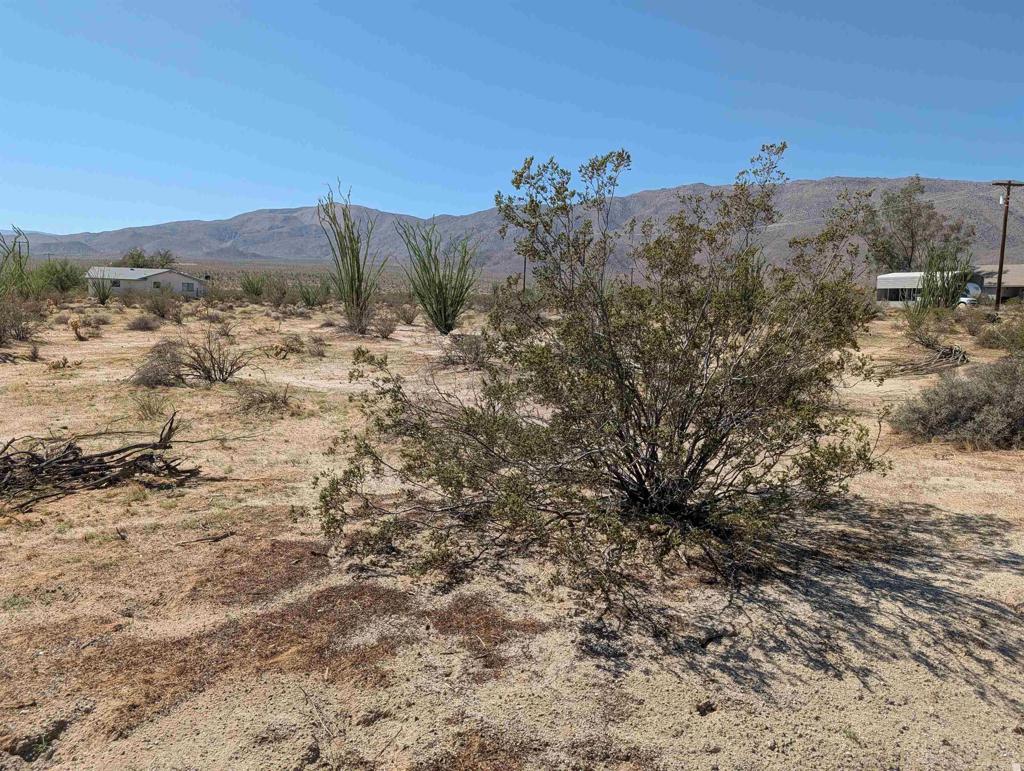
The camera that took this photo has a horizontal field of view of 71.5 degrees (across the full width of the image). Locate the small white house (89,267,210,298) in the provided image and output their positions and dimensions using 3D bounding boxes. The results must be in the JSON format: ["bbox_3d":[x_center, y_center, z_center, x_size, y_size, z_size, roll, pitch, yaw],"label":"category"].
[{"bbox_3d":[-55.190,-15.597,108.207,12.600,4.191,9.800,5,9,28],"label":"small white house"}]

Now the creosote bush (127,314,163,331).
[{"bbox_3d":[-12.760,-2.192,24.700,1.085,0.523,0.922,-3,9,-27],"label":"creosote bush"}]

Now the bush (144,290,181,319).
[{"bbox_3d":[-17.696,-4.101,36.000,1.636,1.572,1.472,-3,9,-26],"label":"bush"}]

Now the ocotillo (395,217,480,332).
[{"bbox_3d":[-2.515,-3.646,24.000,2.753,3.733,2.478,0,8,-6],"label":"ocotillo"}]

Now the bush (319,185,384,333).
[{"bbox_3d":[-5.055,-3.901,22.500,1.952,4.500,1.757,-1,8,-13],"label":"bush"}]

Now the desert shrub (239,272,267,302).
[{"bbox_3d":[-21.159,-7.989,58.000,2.060,2.390,1.957,-2,9,-20],"label":"desert shrub"}]

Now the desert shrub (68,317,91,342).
[{"bbox_3d":[-12.163,-1.605,20.000,0.489,0.657,0.416,-4,9,-31],"label":"desert shrub"}]

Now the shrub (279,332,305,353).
[{"bbox_3d":[-5.396,-1.052,17.400,0.608,0.475,0.547,-2,8,-17],"label":"shrub"}]

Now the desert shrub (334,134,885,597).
[{"bbox_3d":[0.624,-0.354,4.801,3.650,2.500,2.700,1,8,0],"label":"desert shrub"}]

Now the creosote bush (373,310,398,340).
[{"bbox_3d":[-3.879,-1.870,21.800,0.785,0.952,0.746,-1,8,-10],"label":"creosote bush"}]

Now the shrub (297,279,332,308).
[{"bbox_3d":[-12.972,-6.016,46.500,2.093,1.912,1.884,-2,8,-15],"label":"shrub"}]

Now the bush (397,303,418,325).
[{"bbox_3d":[-4.113,-2.838,28.000,0.850,0.842,0.808,0,8,-8],"label":"bush"}]

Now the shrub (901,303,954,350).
[{"bbox_3d":[11.337,-1.610,19.400,1.272,1.270,1.081,5,9,30],"label":"shrub"}]

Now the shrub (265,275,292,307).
[{"bbox_3d":[-16.154,-6.544,49.000,1.633,2.158,1.551,-2,8,-18],"label":"shrub"}]

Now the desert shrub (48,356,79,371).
[{"bbox_3d":[-8.323,-0.410,13.200,0.520,0.226,0.416,-4,9,-32],"label":"desert shrub"}]

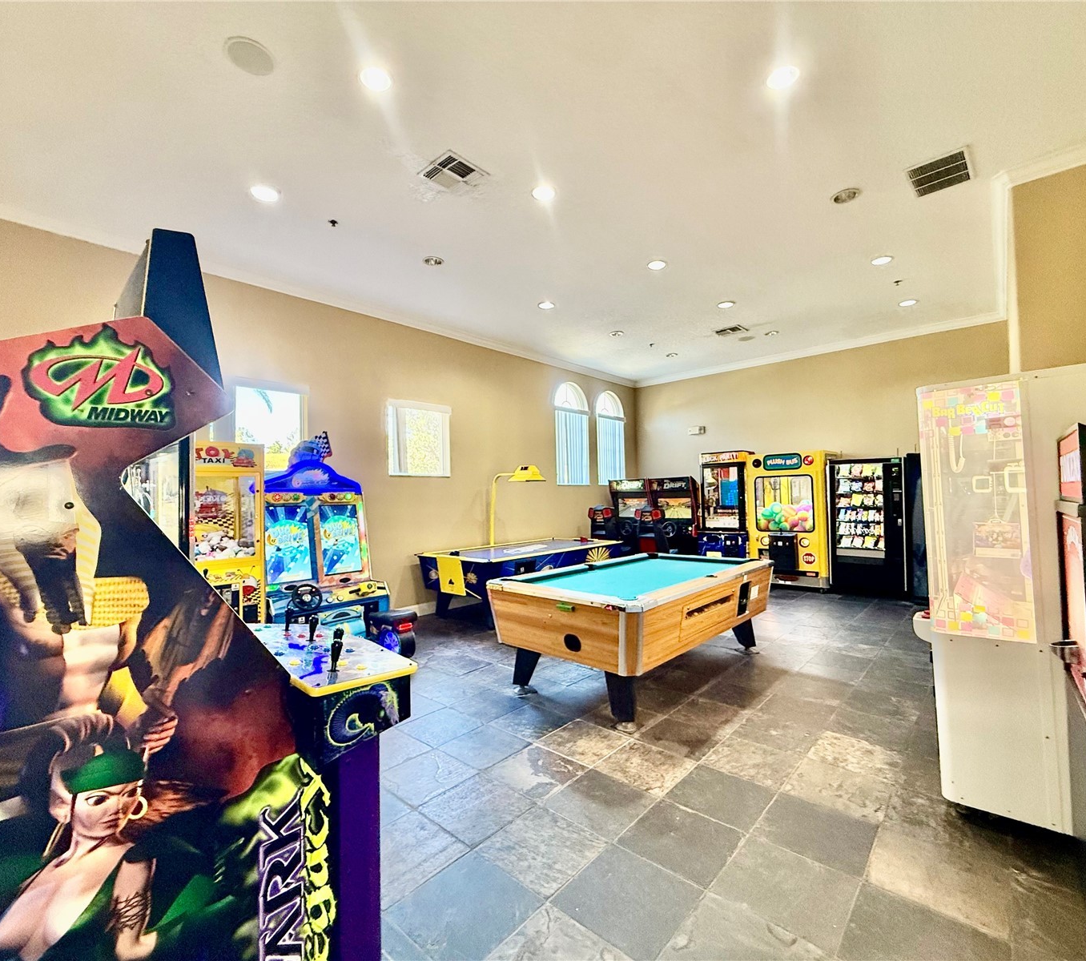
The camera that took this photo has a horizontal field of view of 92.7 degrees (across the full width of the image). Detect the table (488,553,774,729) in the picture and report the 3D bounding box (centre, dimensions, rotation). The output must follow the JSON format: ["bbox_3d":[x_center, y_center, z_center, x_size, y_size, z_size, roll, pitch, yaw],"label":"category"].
[{"bbox_3d":[0.859,1.144,4.240,1.280,0.795,2.370,-2,-2,42],"label":"table"}]

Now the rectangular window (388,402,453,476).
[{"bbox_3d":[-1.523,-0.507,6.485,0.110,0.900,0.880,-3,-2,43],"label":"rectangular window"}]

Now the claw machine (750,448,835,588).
[{"bbox_3d":[3.873,0.612,7.980,1.030,2.030,0.910,-3,-3,42],"label":"claw machine"}]

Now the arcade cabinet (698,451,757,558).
[{"bbox_3d":[3.055,0.603,8.497,0.720,2.080,0.680,-3,-2,43],"label":"arcade cabinet"}]

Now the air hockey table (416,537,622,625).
[{"bbox_3d":[-0.200,1.267,6.702,1.270,0.790,2.510,-3,-3,42],"label":"air hockey table"}]

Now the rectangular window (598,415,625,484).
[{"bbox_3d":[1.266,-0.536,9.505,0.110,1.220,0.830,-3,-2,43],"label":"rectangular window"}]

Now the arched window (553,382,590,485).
[{"bbox_3d":[0.506,-0.785,8.798,0.110,1.755,0.910,-3,-3,42],"label":"arched window"}]

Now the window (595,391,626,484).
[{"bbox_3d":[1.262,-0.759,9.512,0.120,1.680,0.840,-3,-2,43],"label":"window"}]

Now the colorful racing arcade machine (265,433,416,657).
[{"bbox_3d":[-2.019,0.582,4.779,1.320,2.090,1.160,-3,-3,42],"label":"colorful racing arcade machine"}]

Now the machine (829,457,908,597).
[{"bbox_3d":[4.678,0.668,7.346,0.870,1.840,0.830,-3,-3,42],"label":"machine"}]

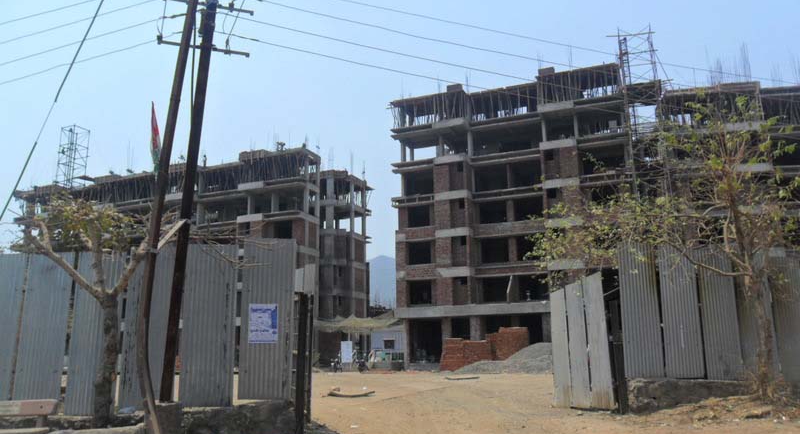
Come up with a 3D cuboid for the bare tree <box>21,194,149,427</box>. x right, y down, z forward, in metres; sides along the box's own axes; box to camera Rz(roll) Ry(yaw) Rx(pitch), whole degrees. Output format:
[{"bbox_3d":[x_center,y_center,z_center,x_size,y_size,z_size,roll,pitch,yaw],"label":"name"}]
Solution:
[{"bbox_3d":[-4.420,1.342,8.770,1.750,3.150,1.650,4,-13,-26],"label":"bare tree"}]

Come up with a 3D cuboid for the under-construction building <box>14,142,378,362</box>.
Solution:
[{"bbox_3d":[-23.439,6.549,68.124,39.500,19.700,12.500,-6,-12,24],"label":"under-construction building"}]

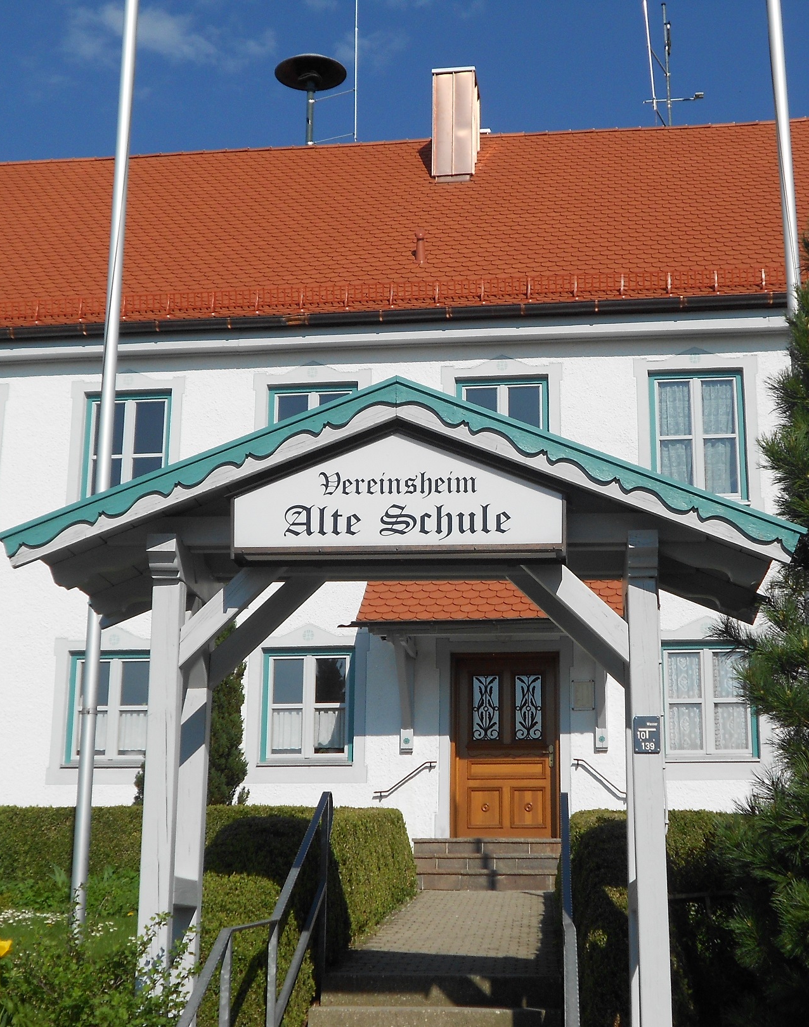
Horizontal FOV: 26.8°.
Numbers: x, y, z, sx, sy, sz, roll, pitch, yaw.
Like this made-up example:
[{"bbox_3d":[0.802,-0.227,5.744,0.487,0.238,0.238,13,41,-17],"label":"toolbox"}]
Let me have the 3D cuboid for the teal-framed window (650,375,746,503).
[{"bbox_3d":[3.383,-0.866,19.526,1.040,1.538,0.130,-2,-16,7],"label":"teal-framed window"}]

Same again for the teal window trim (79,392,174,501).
[{"bbox_3d":[-3.300,-0.682,20.335,1.040,1.538,0.130,-2,-16,7],"label":"teal window trim"}]

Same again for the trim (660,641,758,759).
[{"bbox_3d":[3.364,2.065,18.700,1.040,1.248,0.130,-2,-16,7],"label":"trim"}]

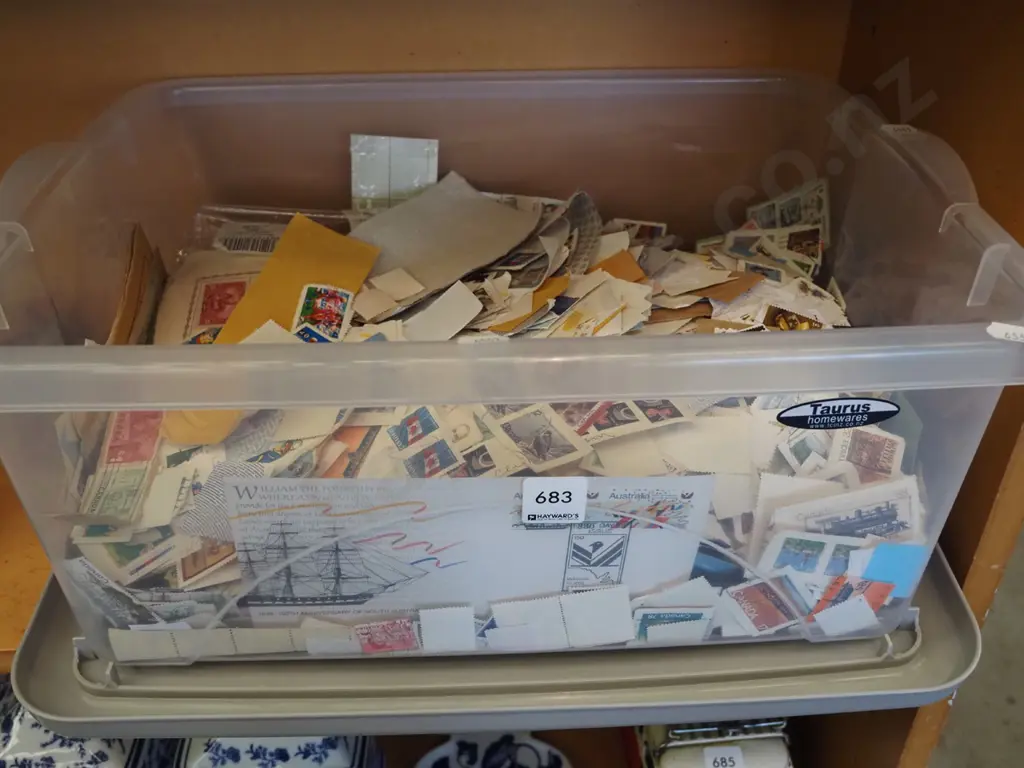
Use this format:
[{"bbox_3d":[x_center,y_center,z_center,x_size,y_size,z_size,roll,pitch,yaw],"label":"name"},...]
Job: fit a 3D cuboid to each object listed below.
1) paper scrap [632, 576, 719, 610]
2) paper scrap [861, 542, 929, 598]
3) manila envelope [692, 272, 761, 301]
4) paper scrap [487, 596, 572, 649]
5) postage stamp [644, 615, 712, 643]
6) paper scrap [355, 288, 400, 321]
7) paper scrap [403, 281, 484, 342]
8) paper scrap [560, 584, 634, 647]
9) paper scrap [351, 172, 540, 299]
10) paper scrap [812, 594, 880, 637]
[{"bbox_3d":[0.074,0.098,0.425,0.034,0.021,0.002,-23,36,14],"label":"paper scrap"},{"bbox_3d":[0.171,0.083,0.423,0.028,0.034,0.002,4,38,-7],"label":"paper scrap"},{"bbox_3d":[0.113,-0.052,0.491,0.019,0.003,0.035,27,44,32],"label":"manila envelope"},{"bbox_3d":[0.008,0.110,0.428,0.030,0.037,0.002,-9,38,3],"label":"paper scrap"},{"bbox_3d":[0.076,0.114,0.435,0.029,0.017,0.002,-9,38,4],"label":"postage stamp"},{"bbox_3d":[-0.062,-0.036,0.429,0.016,0.003,0.013,-39,65,-24],"label":"paper scrap"},{"bbox_3d":[-0.030,-0.030,0.420,0.017,0.004,0.034,36,76,9],"label":"paper scrap"},{"bbox_3d":[0.039,0.106,0.427,0.030,0.037,0.002,-9,38,4],"label":"paper scrap"},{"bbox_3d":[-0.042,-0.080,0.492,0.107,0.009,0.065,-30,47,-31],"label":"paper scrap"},{"bbox_3d":[0.155,0.109,0.438,0.025,0.024,0.002,-27,35,17],"label":"paper scrap"}]

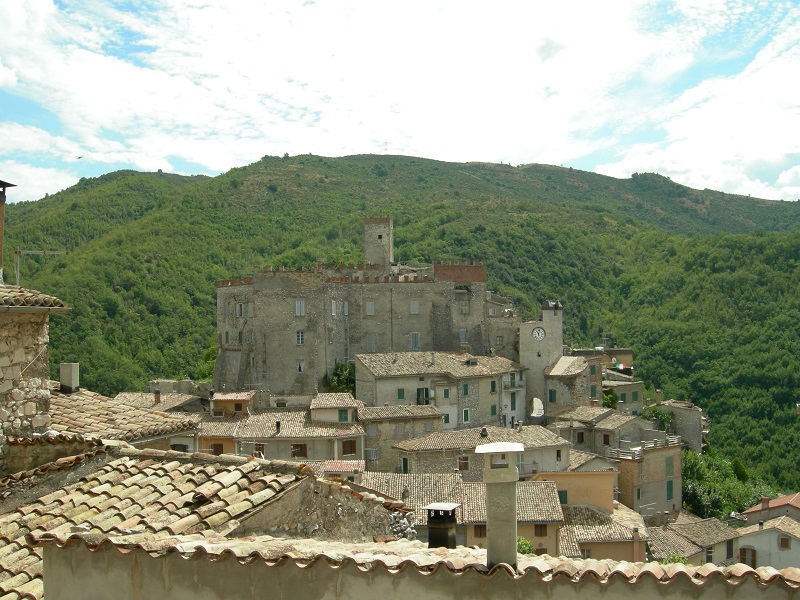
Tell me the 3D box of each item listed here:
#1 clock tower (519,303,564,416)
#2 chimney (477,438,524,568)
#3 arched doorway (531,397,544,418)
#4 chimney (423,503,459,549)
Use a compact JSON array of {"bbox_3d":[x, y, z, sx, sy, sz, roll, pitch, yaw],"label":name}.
[{"bbox_3d":[17.800,7.700,103.900,5.300,15.300,4.900,0,2,14],"label":"clock tower"},{"bbox_3d":[0.815,1.655,6.750,0.390,1.010,0.380,0,2,4],"label":"chimney"},{"bbox_3d":[15.865,12.404,96.000,1.600,2.550,0.700,-1,-1,17],"label":"arched doorway"},{"bbox_3d":[0.530,2.850,10.400,0.380,0.570,0.380,0,2,20],"label":"chimney"}]

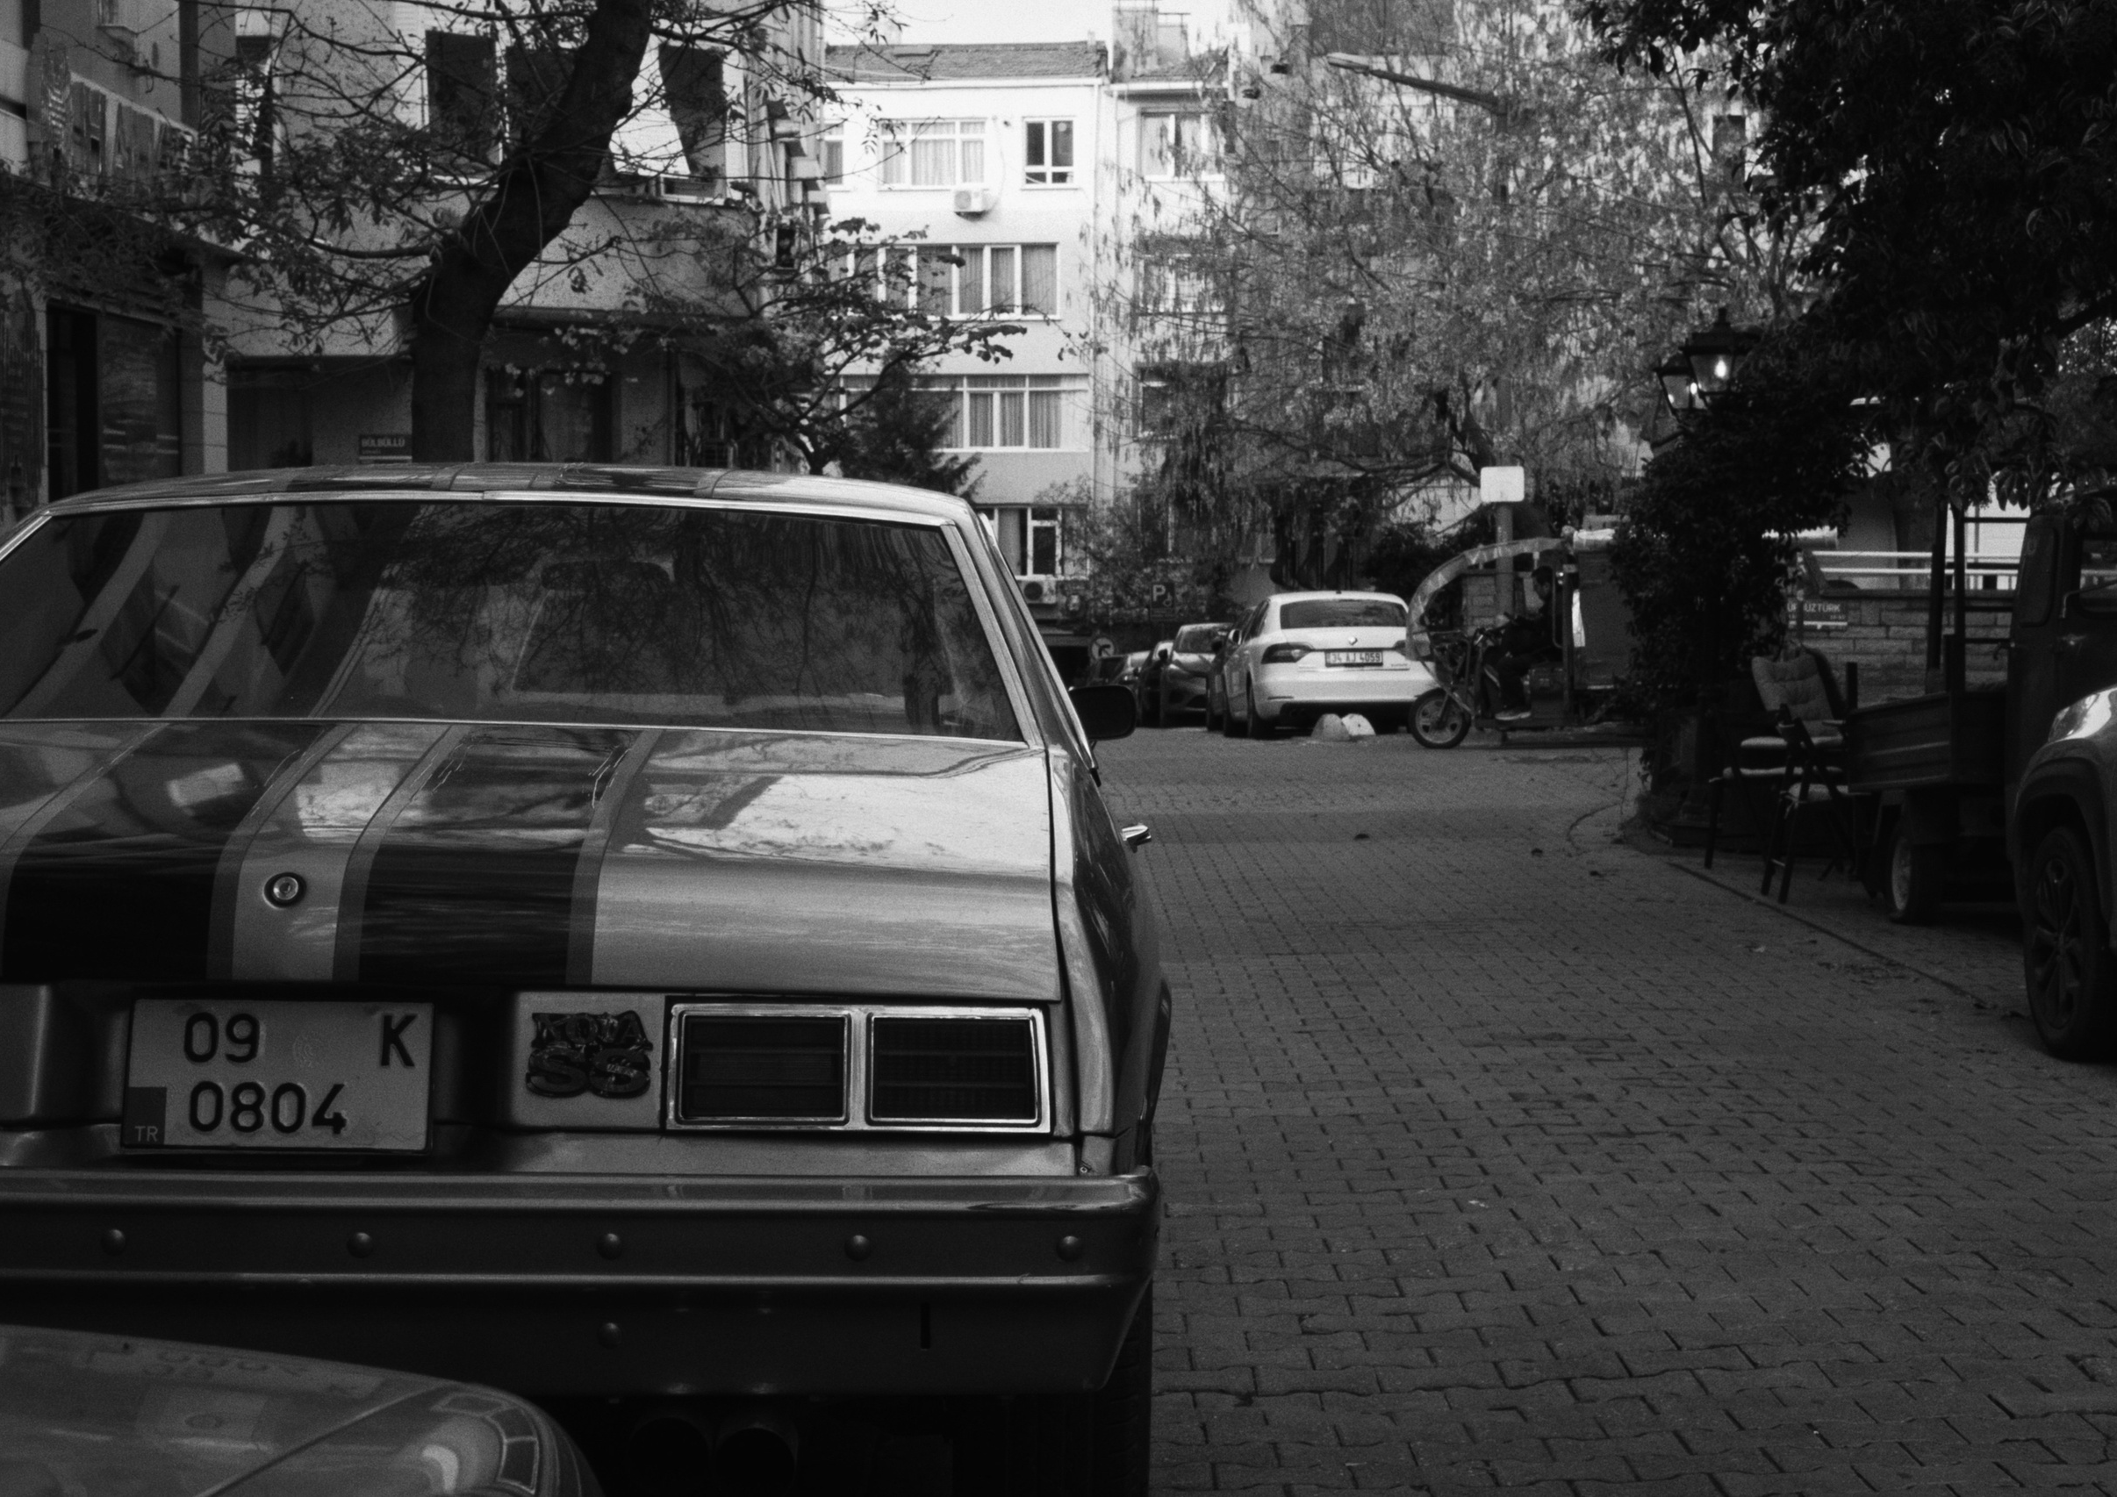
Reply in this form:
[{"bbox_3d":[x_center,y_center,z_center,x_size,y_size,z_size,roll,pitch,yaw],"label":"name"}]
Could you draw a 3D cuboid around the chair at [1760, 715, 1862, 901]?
[{"bbox_3d":[3.310,0.245,14.350,0.530,0.830,0.470,0,2,3],"label":"chair"}]

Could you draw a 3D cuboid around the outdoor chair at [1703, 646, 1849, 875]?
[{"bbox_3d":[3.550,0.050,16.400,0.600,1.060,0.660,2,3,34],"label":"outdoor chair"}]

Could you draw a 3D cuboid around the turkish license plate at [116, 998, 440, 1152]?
[{"bbox_3d":[-0.782,0.329,3.325,0.305,0.152,0.012,1,-12,-1],"label":"turkish license plate"}]

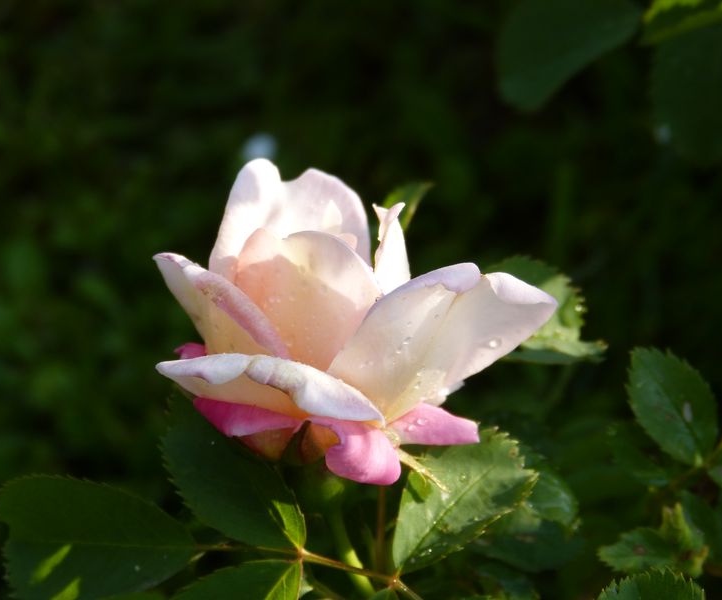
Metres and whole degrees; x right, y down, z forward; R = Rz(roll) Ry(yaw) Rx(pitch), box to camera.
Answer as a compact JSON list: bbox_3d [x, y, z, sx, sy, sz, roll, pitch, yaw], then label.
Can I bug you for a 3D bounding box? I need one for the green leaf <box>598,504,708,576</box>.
[{"bbox_3d":[0.066,0.055,0.600,0.025,0.014,0.018,0,49,0],"label":"green leaf"}]

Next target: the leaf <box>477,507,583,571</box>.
[{"bbox_3d":[0.037,0.053,0.590,0.025,0.009,0.020,2,45,2],"label":"leaf"}]

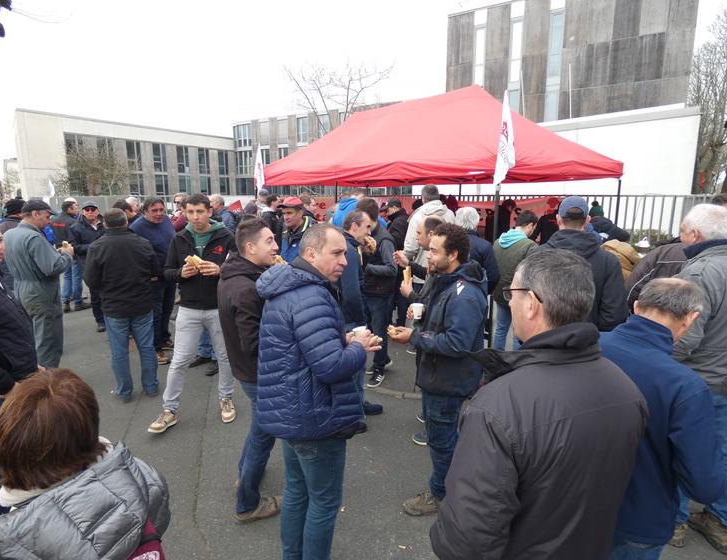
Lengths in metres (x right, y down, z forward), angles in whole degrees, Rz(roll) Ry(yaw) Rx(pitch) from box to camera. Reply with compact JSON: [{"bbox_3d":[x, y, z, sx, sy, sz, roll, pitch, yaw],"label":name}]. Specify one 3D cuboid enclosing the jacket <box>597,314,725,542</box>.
[{"bbox_3d":[1.003,0.496,1.467,0.420,0.770,0.530,-10,15,-40],"label":"jacket"}]

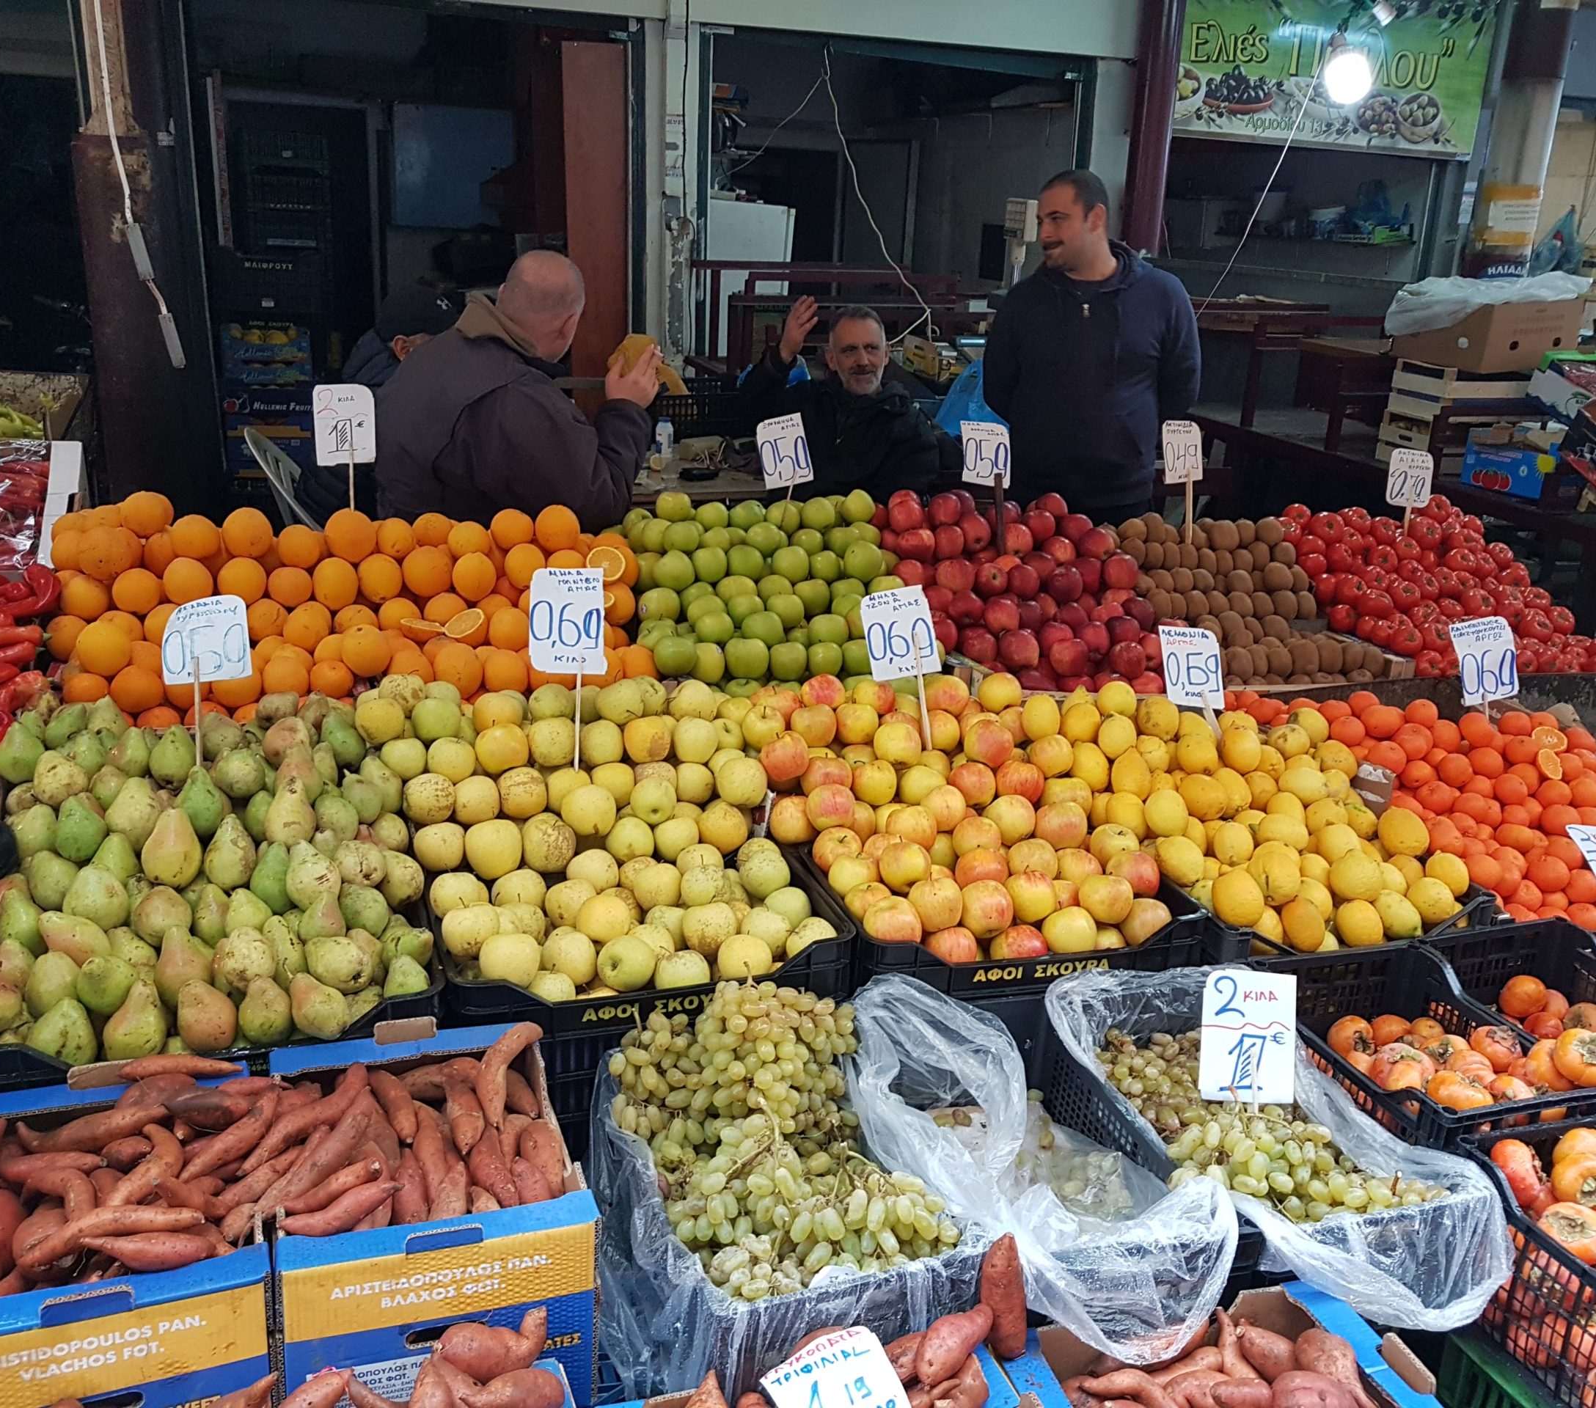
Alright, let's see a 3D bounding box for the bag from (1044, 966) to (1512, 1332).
[{"bbox_3d":[0.543,0.504,1.700,0.340,0.210,0.510,-2,19,-13],"label":"bag"}]

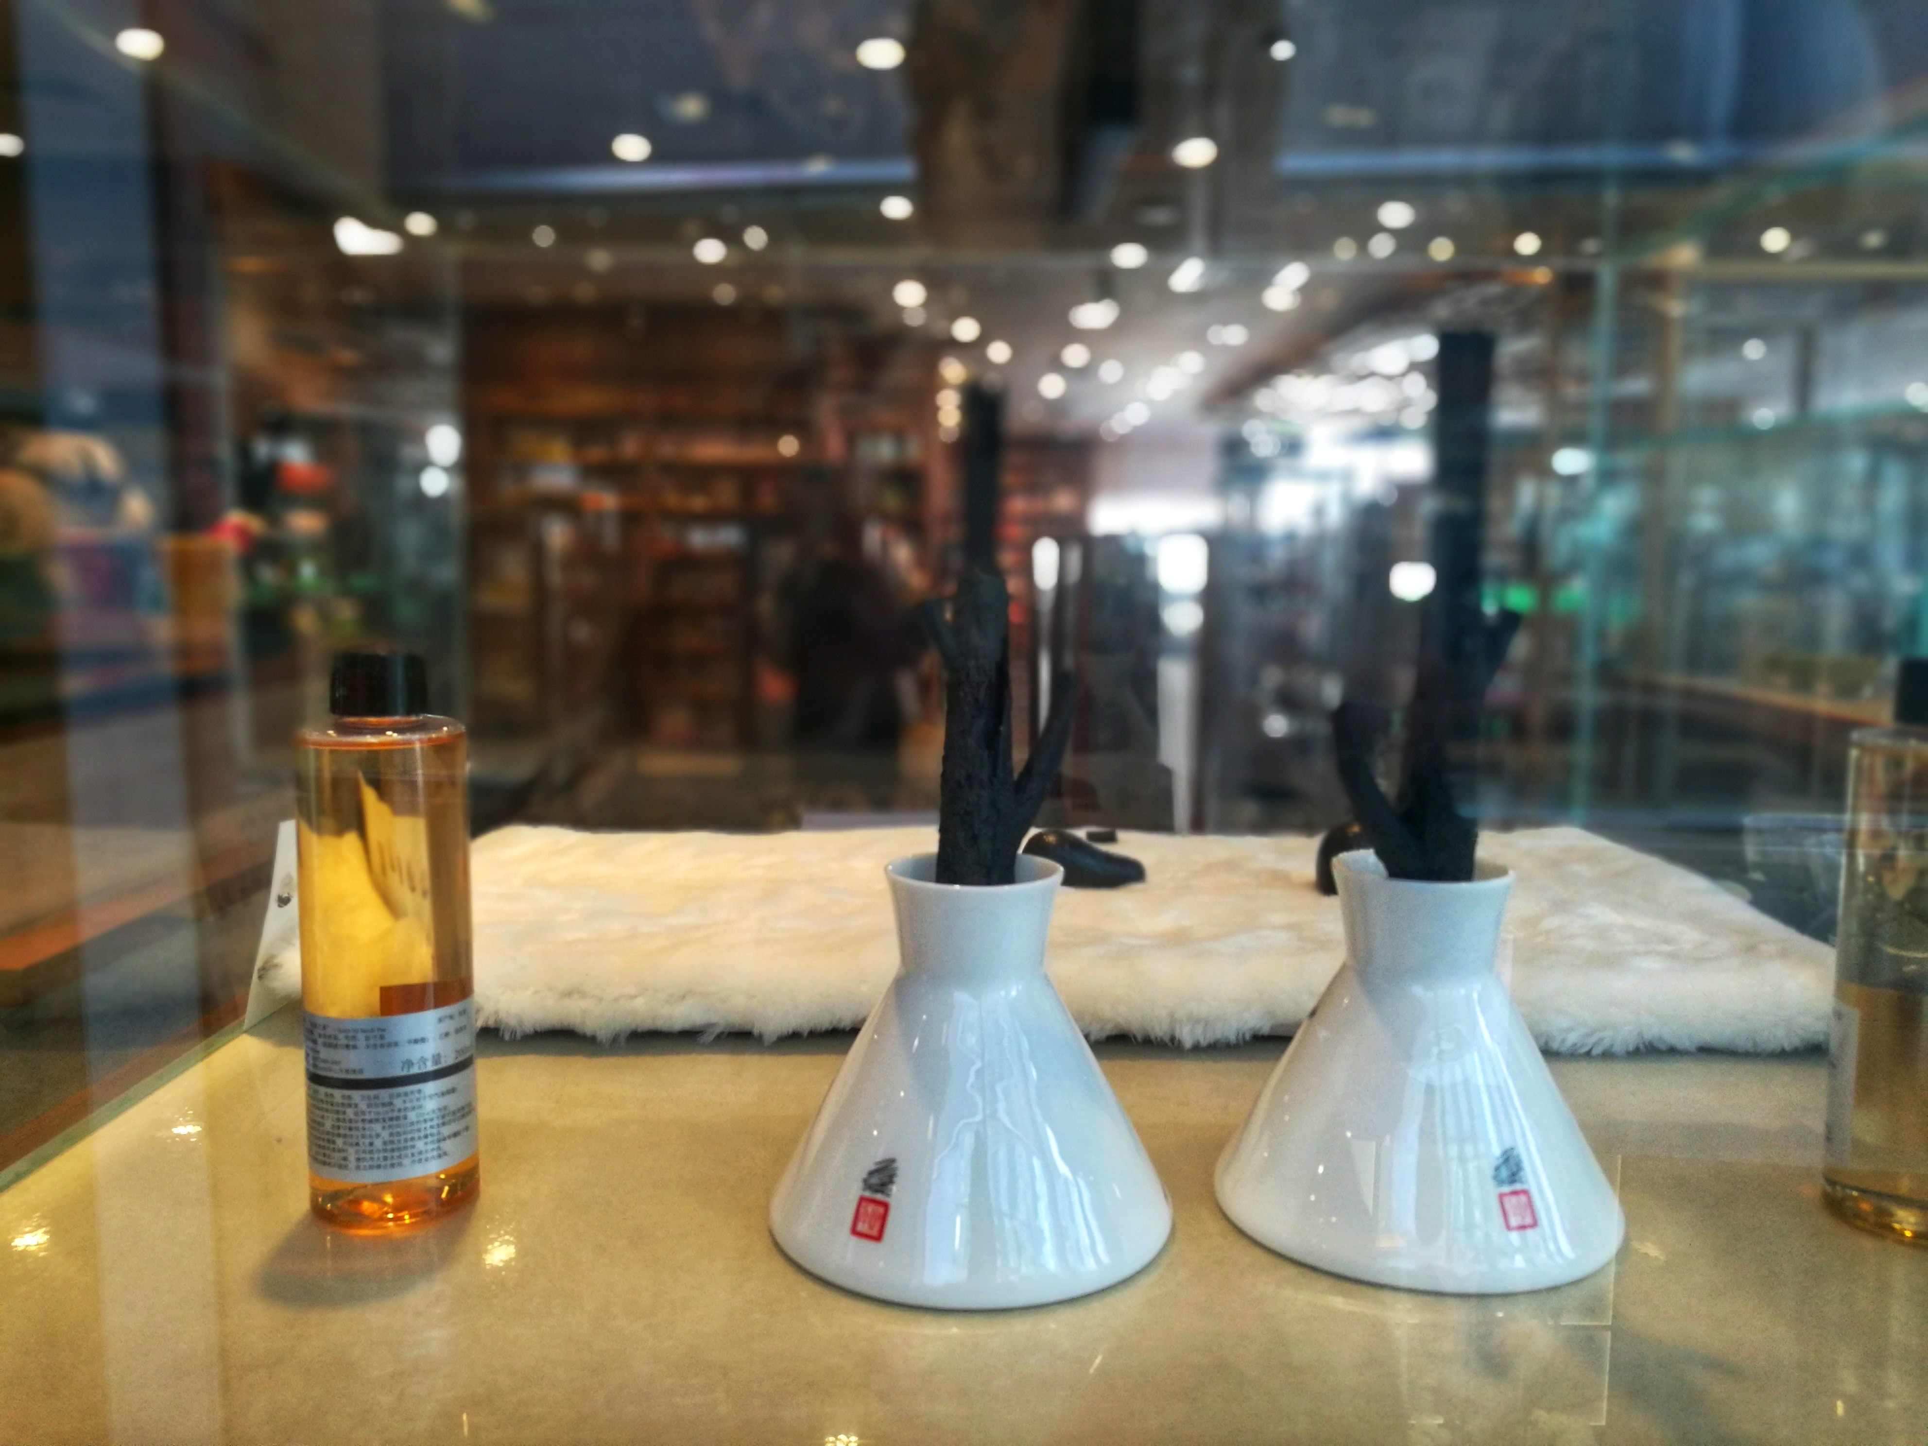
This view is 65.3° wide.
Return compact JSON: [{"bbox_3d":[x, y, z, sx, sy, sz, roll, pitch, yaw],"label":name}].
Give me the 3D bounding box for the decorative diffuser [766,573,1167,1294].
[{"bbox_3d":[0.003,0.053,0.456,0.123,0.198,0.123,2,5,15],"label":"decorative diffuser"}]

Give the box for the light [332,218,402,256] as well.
[{"bbox_3d":[-2.383,-1.938,6.000,0.250,0.100,0.220,0,5,0],"label":"light"}]

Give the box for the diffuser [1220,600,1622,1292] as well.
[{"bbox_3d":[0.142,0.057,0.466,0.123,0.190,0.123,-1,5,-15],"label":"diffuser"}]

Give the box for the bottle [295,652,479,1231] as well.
[{"bbox_3d":[-0.178,0.065,0.465,0.049,0.172,0.049,0,5,0],"label":"bottle"}]

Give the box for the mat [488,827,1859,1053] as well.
[{"bbox_3d":[0.041,0.103,0.780,0.637,0.046,0.314,0,5,1],"label":"mat"}]

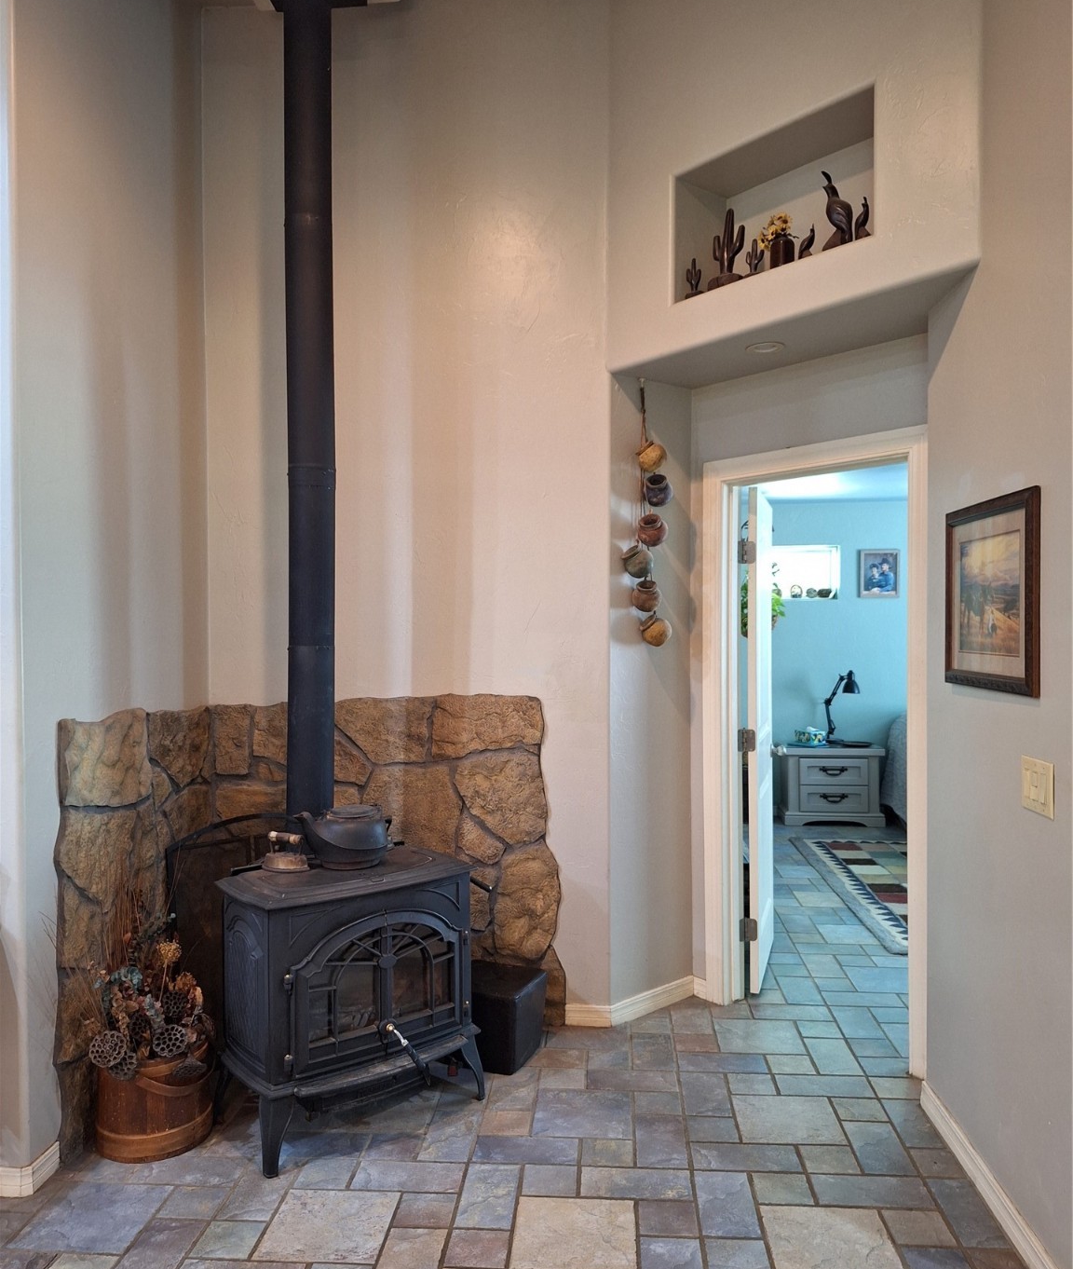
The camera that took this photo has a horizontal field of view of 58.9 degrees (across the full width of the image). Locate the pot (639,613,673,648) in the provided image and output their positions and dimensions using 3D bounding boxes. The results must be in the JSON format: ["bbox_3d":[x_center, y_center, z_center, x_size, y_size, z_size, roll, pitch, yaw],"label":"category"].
[{"bbox_3d":[0.454,-0.013,3.590,0.110,0.108,0.110,-38,18,15],"label":"pot"}]

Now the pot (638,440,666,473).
[{"bbox_3d":[0.432,-0.669,3.566,0.111,0.105,0.111,-38,7,6],"label":"pot"}]

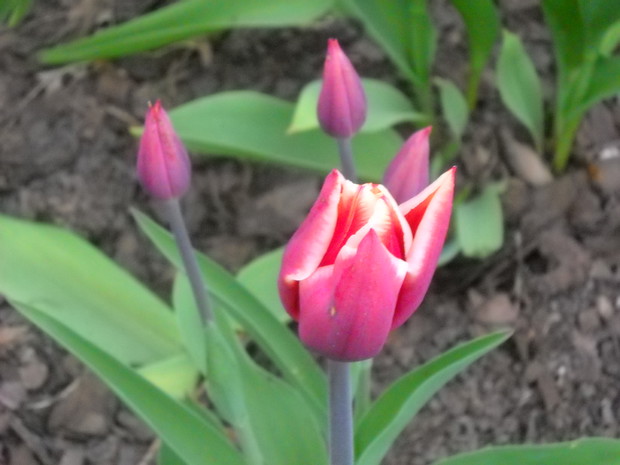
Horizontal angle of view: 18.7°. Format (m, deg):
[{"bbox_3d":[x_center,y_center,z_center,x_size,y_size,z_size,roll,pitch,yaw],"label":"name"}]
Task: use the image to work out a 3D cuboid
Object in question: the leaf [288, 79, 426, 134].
[{"bbox_3d":[0.026,-0.069,1.030,0.076,0.022,0.026,0,37,0],"label":"leaf"}]

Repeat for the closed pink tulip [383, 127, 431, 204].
[{"bbox_3d":[0.041,-0.026,0.780,0.022,0.046,0.022,11,36,-8],"label":"closed pink tulip"}]

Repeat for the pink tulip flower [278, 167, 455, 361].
[{"bbox_3d":[0.020,0.012,0.680,0.063,0.065,0.060,0,37,0],"label":"pink tulip flower"}]

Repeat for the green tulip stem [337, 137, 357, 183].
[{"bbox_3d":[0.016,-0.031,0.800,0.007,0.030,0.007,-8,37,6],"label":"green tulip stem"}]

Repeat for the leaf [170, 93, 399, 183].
[{"bbox_3d":[-0.018,-0.052,1.000,0.138,0.030,0.044,-5,37,4],"label":"leaf"}]

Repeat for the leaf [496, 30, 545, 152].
[{"bbox_3d":[0.119,-0.080,1.060,0.024,0.072,0.016,-13,36,10],"label":"leaf"}]

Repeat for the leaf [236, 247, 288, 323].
[{"bbox_3d":[-0.018,0.026,0.880,0.036,0.038,0.026,0,37,0],"label":"leaf"}]

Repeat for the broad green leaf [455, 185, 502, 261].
[{"bbox_3d":[0.089,-0.005,0.990,0.026,0.030,0.022,0,37,0],"label":"broad green leaf"}]

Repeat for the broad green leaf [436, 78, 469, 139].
[{"bbox_3d":[0.079,-0.069,1.040,0.017,0.038,0.012,-12,36,9],"label":"broad green leaf"}]

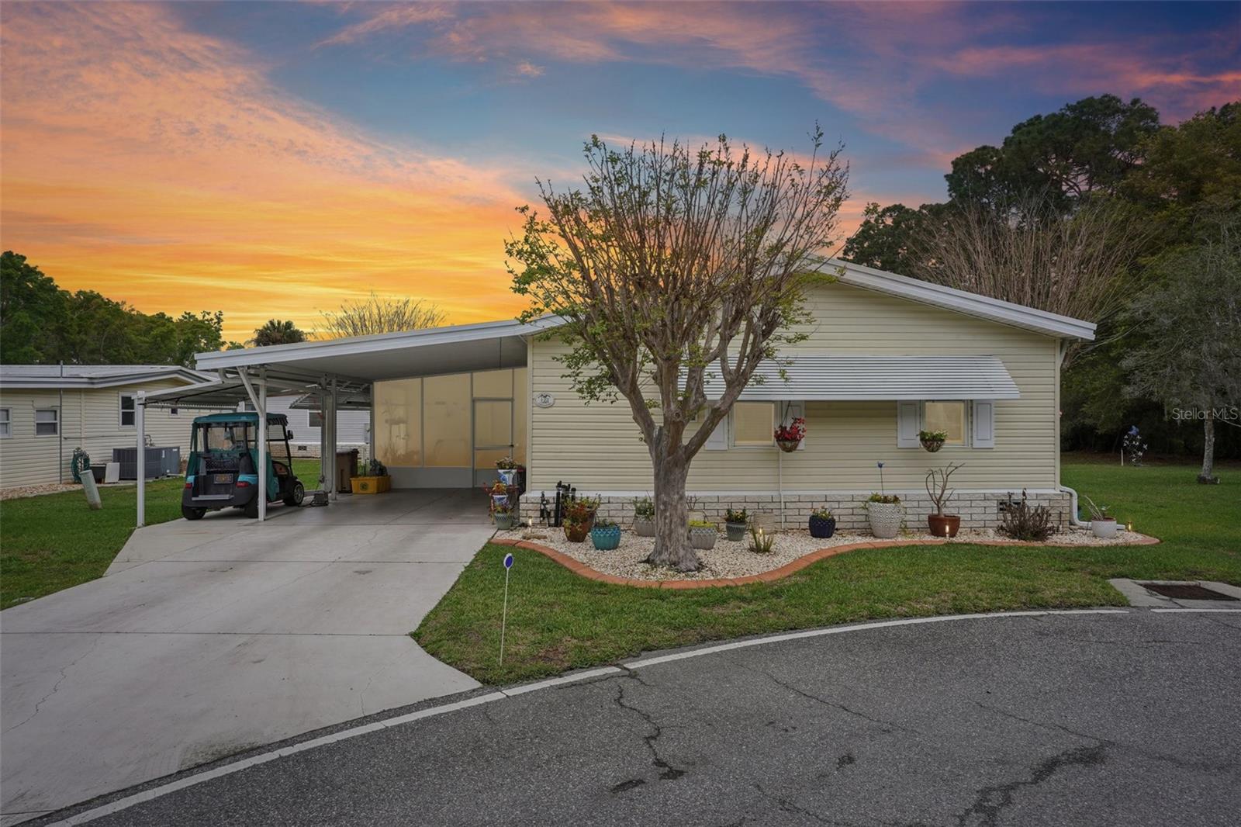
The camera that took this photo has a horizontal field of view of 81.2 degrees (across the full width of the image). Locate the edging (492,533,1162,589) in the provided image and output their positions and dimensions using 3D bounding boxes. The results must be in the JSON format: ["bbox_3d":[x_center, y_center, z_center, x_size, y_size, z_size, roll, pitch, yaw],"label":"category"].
[{"bbox_3d":[2.780,1.690,8.750,8.950,0.110,3.000,0,0,0],"label":"edging"}]

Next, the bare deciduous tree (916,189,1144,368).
[{"bbox_3d":[9.300,-1.650,16.500,5.400,6.750,5.200,0,0,0],"label":"bare deciduous tree"}]

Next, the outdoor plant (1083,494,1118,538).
[{"bbox_3d":[6.780,1.440,10.200,0.480,0.620,0.420,0,0,0],"label":"outdoor plant"}]

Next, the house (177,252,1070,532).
[{"bbox_3d":[0.000,-0.300,16.500,13.700,4.100,12.400,0,0,0],"label":"house"}]

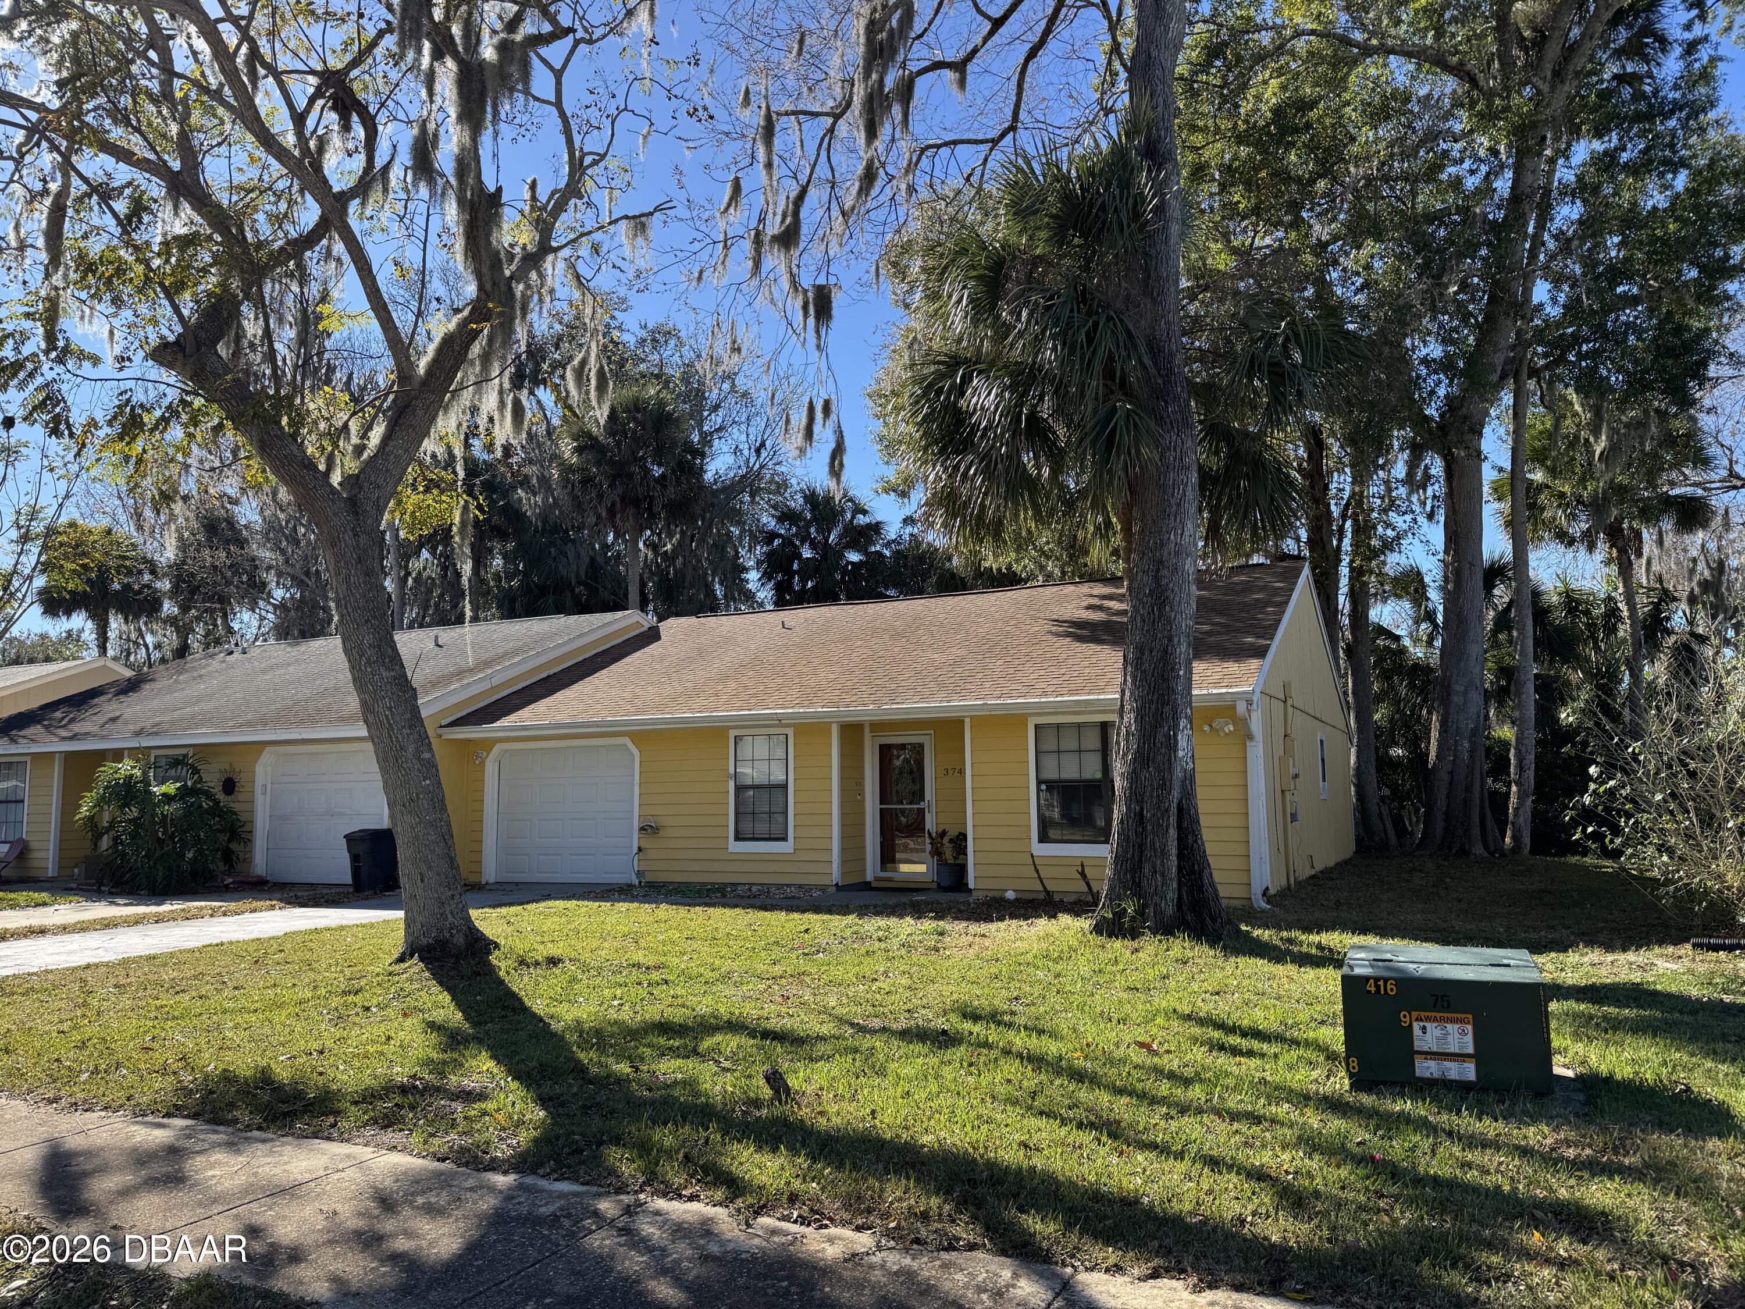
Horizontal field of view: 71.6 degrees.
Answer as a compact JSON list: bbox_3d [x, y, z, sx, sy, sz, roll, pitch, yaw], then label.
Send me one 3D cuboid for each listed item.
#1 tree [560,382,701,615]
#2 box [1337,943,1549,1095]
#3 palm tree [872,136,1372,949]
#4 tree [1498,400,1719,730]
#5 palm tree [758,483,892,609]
[{"bbox_3d":[-7.611,-1.342,37.447,4.400,14.481,4.400,-1,-7,0],"label":"tree"},{"bbox_3d":[2.953,1.854,6.267,0.890,0.595,0.820,-4,-8,24],"label":"box"},{"bbox_3d":[2.806,-1.563,12.780,4.800,8.741,4.600,-1,-7,0],"label":"palm tree"},{"bbox_3d":[17.075,-0.744,27.774,4.800,10.465,4.600,-1,-7,0],"label":"tree"},{"bbox_3d":[-1.513,0.254,37.245,4.100,11.144,4.100,-1,-7,0],"label":"palm tree"}]

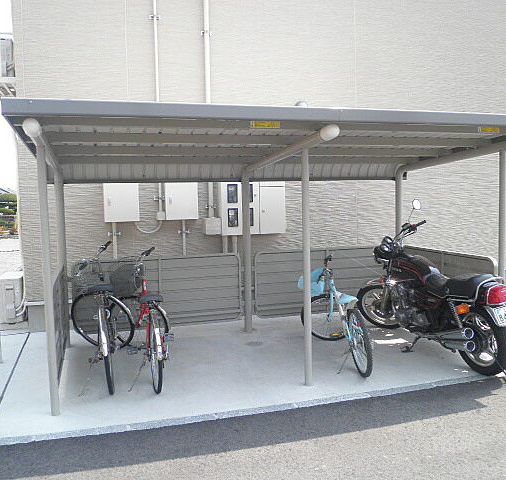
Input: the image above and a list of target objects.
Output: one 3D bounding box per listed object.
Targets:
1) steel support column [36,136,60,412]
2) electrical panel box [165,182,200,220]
[{"bbox_3d":[-1.383,0.281,3.238,0.062,1.848,0.062,-3,6,-17],"label":"steel support column"},{"bbox_3d":[-0.895,-0.487,5.960,0.406,0.475,0.170,-3,4,-18],"label":"electrical panel box"}]

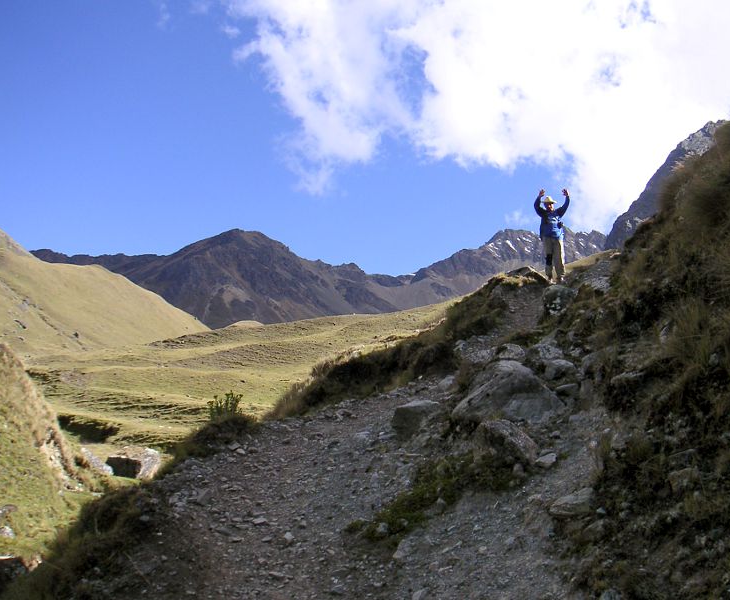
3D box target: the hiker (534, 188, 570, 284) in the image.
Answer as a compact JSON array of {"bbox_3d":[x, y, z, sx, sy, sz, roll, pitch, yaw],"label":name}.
[{"bbox_3d":[3.823,-1.302,18.000,0.740,1.950,0.500,1,-3,-12],"label":"hiker"}]

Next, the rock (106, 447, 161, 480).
[{"bbox_3d":[-5.404,3.817,20.500,1.250,0.780,1.150,1,-3,-14],"label":"rock"}]

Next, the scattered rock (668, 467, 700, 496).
[{"bbox_3d":[2.394,1.364,6.600,0.240,0.220,0.210,-1,-3,24],"label":"scattered rock"}]

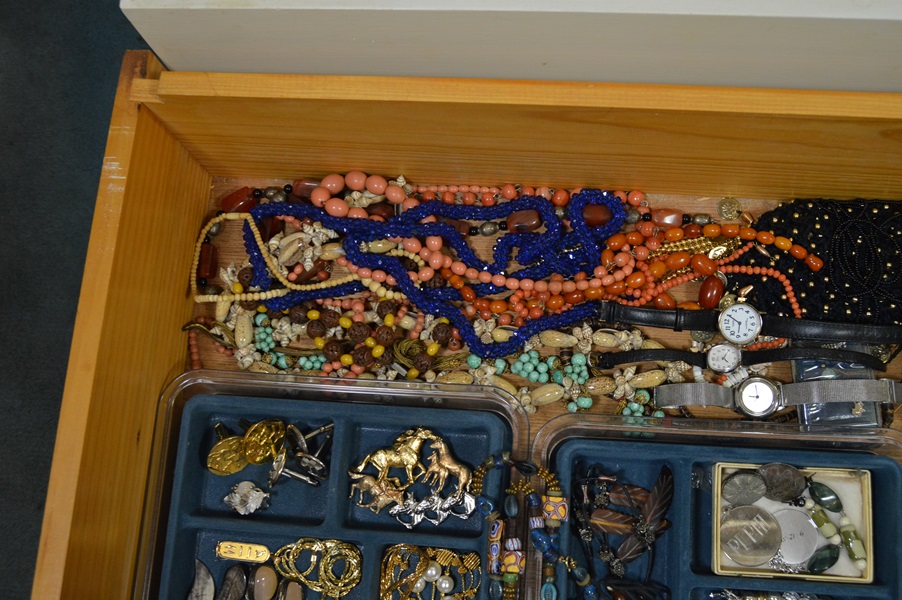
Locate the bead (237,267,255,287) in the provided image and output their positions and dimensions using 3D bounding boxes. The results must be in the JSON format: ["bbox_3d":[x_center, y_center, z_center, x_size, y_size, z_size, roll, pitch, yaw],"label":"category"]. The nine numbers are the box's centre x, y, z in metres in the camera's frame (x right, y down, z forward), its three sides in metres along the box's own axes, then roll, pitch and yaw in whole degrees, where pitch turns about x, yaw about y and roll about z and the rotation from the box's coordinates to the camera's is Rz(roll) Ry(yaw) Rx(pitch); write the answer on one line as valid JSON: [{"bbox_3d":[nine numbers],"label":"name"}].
[{"bbox_3d":[-0.124,-0.014,0.590,0.012,0.011,0.012,3,77,6],"label":"bead"}]

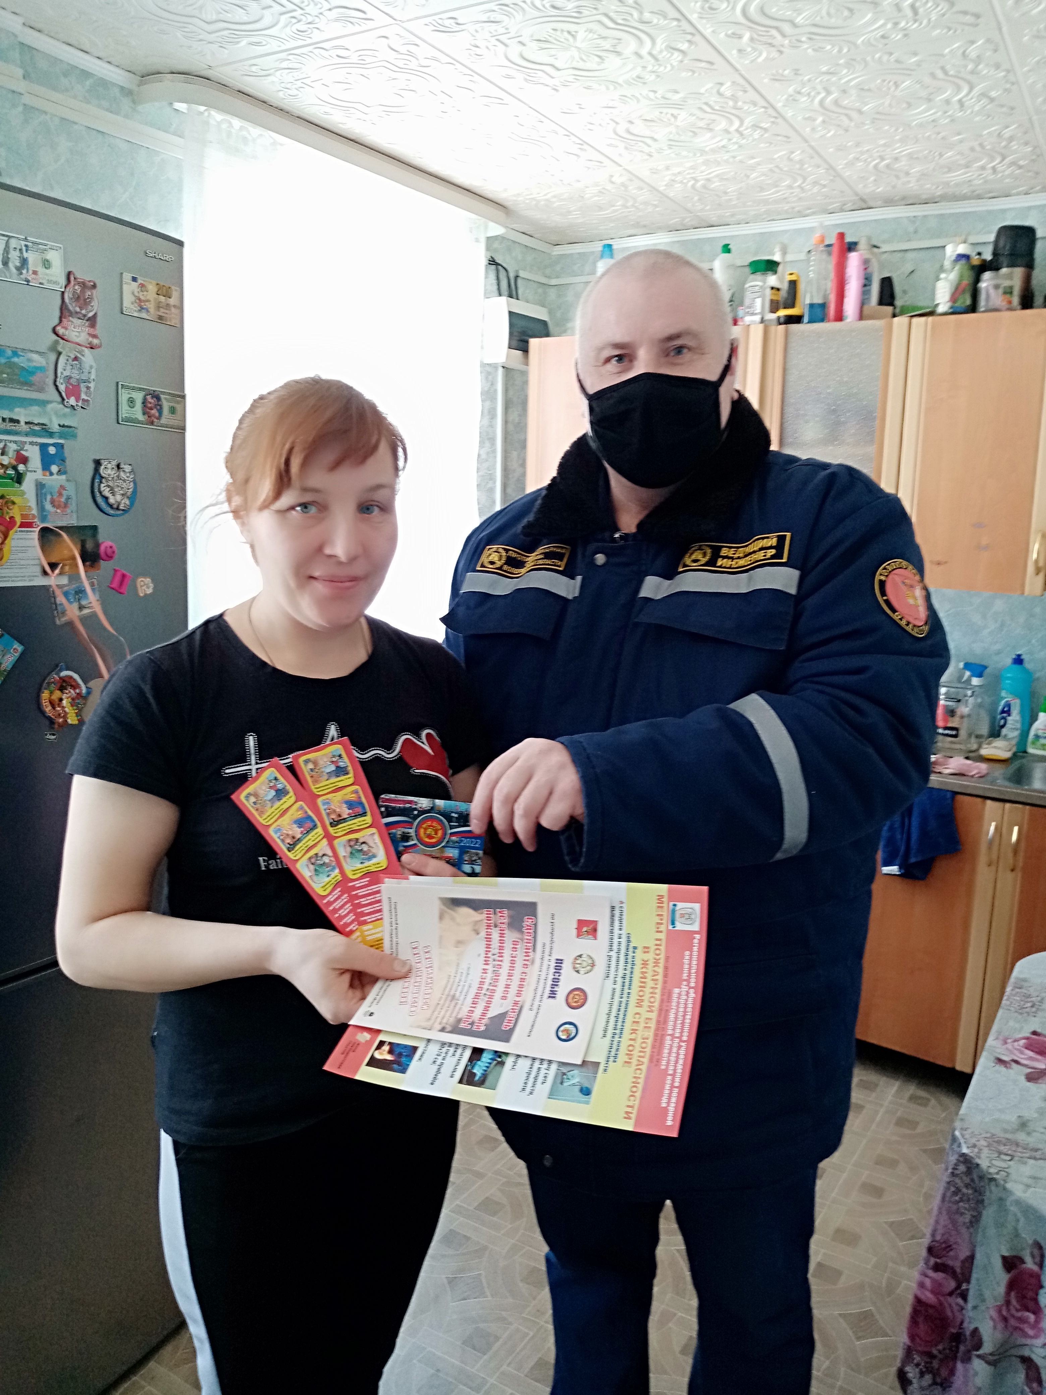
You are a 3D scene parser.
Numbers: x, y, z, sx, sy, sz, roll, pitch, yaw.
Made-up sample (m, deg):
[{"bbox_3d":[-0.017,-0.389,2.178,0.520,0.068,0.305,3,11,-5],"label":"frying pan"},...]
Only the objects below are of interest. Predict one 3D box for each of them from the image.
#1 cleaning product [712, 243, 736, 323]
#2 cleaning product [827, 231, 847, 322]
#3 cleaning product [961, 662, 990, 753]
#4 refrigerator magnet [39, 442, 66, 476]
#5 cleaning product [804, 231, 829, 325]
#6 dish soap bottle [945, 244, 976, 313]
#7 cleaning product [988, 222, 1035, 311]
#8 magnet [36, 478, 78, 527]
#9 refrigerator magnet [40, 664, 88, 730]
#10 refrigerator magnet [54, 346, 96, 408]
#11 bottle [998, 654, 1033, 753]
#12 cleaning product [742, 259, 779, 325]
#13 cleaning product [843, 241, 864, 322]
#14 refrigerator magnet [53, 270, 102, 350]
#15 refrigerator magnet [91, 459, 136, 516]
[{"bbox_3d":[0.629,-1.274,3.284,0.077,0.274,0.060,10,13,35],"label":"cleaning product"},{"bbox_3d":[0.893,-1.184,2.967,0.046,0.242,0.046,6,11,19],"label":"cleaning product"},{"bbox_3d":[1.326,0.026,3.071,0.085,0.265,0.070,8,13,30],"label":"cleaning product"},{"bbox_3d":[-0.660,-0.335,1.477,0.004,0.045,0.039,8,15,30],"label":"refrigerator magnet"},{"bbox_3d":[0.848,-1.204,3.003,0.066,0.264,0.066,6,11,19],"label":"cleaning product"},{"bbox_3d":[1.202,-1.134,2.872,0.067,0.199,0.060,6,11,19],"label":"dish soap bottle"},{"bbox_3d":[1.357,-1.169,2.910,0.120,0.262,0.120,8,13,30],"label":"cleaning product"},{"bbox_3d":[-0.660,-0.276,1.490,0.005,0.062,0.060,8,12,30],"label":"magnet"},{"bbox_3d":[-0.689,-0.002,1.587,0.018,0.098,0.083,8,13,29],"label":"refrigerator magnet"},{"bbox_3d":[-0.633,-0.456,1.492,0.006,0.092,0.065,8,12,30],"label":"refrigerator magnet"},{"bbox_3d":[1.448,0.019,3.079,0.065,0.283,0.092,-9,15,-44],"label":"bottle"},{"bbox_3d":[0.709,-1.189,3.101,0.098,0.191,0.085,6,11,19],"label":"cleaning product"},{"bbox_3d":[0.937,-1.152,2.952,0.046,0.188,0.046,6,11,19],"label":"cleaning product"},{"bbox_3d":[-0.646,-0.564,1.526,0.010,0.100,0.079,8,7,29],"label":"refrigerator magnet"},{"bbox_3d":[-0.629,-0.321,1.616,0.014,0.082,0.080,8,9,29],"label":"refrigerator magnet"}]

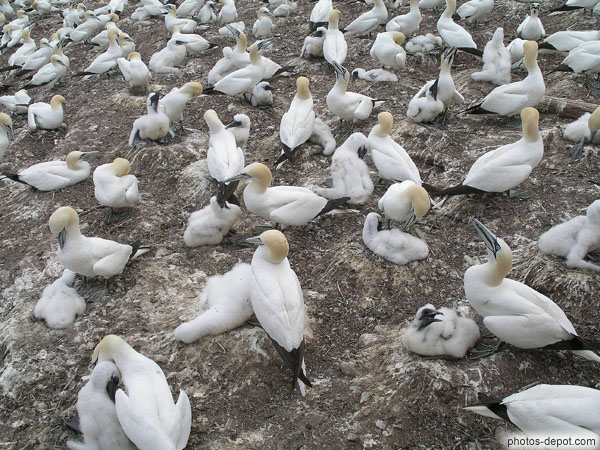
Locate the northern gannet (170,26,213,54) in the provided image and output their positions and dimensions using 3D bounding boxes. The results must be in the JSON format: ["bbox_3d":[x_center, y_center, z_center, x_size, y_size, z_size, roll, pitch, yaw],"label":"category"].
[{"bbox_3d":[-0.914,-1.645,5.731,0.520,0.310,0.210,13,32,21],"label":"northern gannet"}]

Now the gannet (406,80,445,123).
[{"bbox_3d":[0.870,-0.865,4.450,0.270,0.290,0.200,15,30,31],"label":"gannet"}]

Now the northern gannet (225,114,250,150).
[{"bbox_3d":[-0.439,-0.582,4.131,0.220,0.340,0.320,-20,34,-26],"label":"northern gannet"}]

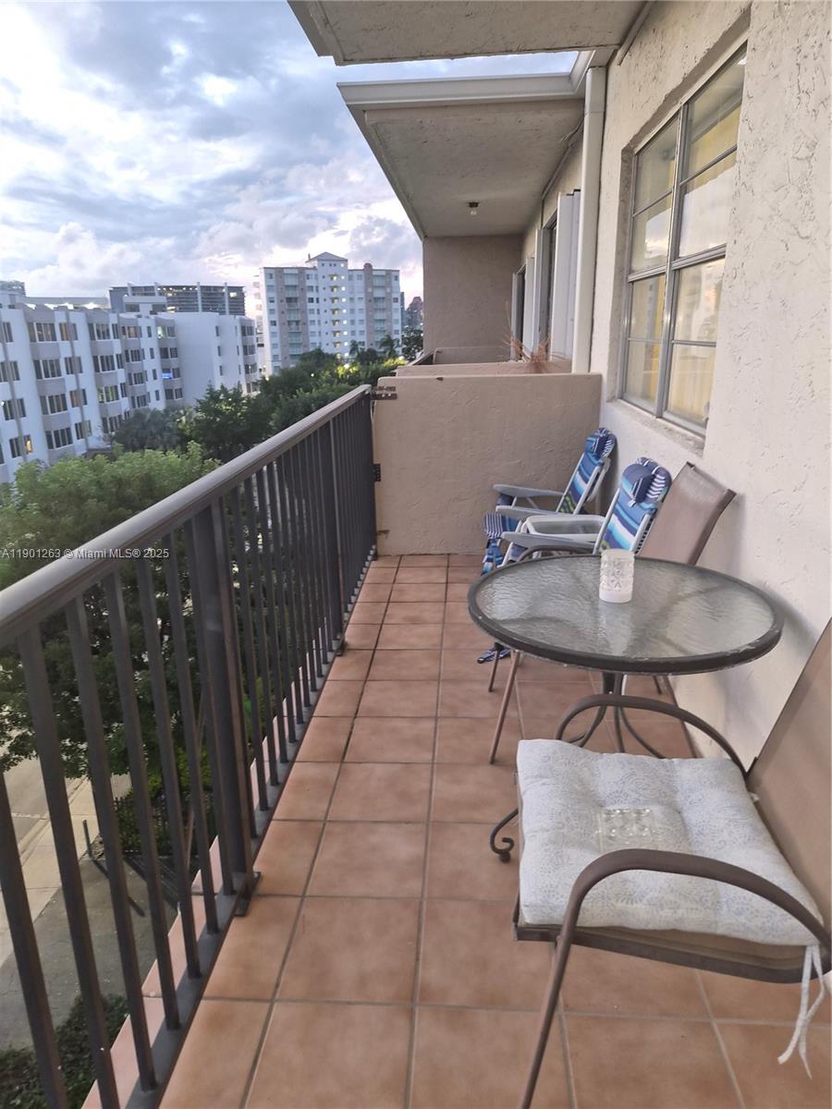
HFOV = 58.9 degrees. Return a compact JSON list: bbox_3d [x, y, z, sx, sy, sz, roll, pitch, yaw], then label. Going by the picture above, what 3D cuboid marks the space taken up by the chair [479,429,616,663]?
[{"bbox_3d":[0.723,-0.271,4.201,0.716,0.885,0.612,0,17,4],"label":"chair"}]

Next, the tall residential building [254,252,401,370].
[{"bbox_3d":[-23.379,-63.449,198.037,37.173,33.263,12.000,-10,19,-26],"label":"tall residential building"}]

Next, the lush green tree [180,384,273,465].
[{"bbox_3d":[-20.244,-14.408,80.314,8.800,7.500,8.800,0,17,4],"label":"lush green tree"}]

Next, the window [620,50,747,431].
[{"bbox_3d":[1.136,-1.250,3.241,0.090,1.281,1.815,0,17,4],"label":"window"}]

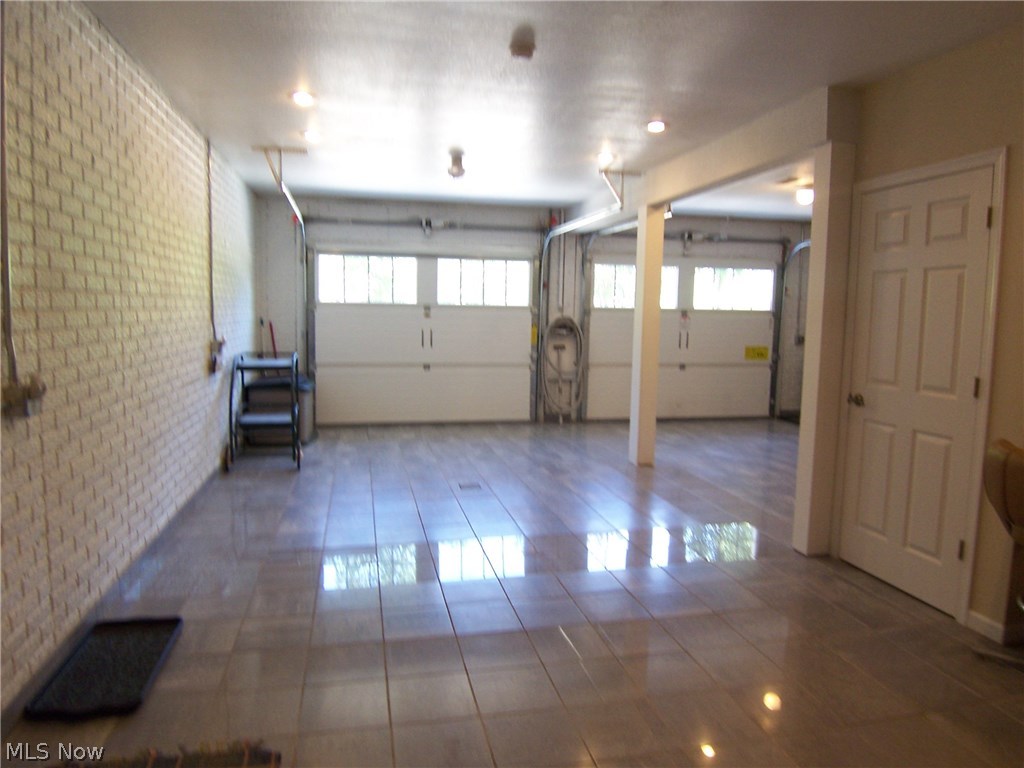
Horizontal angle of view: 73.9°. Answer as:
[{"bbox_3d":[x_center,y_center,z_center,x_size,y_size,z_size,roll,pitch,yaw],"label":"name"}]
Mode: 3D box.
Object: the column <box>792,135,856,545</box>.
[{"bbox_3d":[1.785,-0.167,3.901,0.145,2.336,0.143,0,6,-13],"label":"column"}]

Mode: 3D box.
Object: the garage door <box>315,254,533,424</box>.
[{"bbox_3d":[-1.068,-0.564,8.557,2.778,2.127,0.080,0,6,-13],"label":"garage door"}]

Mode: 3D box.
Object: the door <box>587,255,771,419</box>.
[{"bbox_3d":[2.347,-0.592,9.316,2.751,2.141,0.080,0,6,-13],"label":"door"}]

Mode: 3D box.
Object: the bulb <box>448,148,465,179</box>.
[{"bbox_3d":[-0.474,-1.846,5.800,0.125,0.165,0.125,0,6,-13],"label":"bulb"}]

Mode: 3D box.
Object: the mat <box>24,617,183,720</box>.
[{"bbox_3d":[-1.533,1.067,2.626,0.352,0.028,0.690,0,6,-13],"label":"mat"}]

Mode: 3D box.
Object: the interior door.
[{"bbox_3d":[1.980,0.023,3.410,0.045,2.026,0.783,0,6,-13],"label":"interior door"}]

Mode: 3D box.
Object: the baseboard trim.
[{"bbox_3d":[2.069,1.066,2.977,0.018,0.072,0.197,0,6,-13],"label":"baseboard trim"}]

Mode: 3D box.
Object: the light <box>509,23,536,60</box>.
[{"bbox_3d":[0.054,-1.653,3.370,0.136,0.050,0.136,0,6,-13],"label":"light"}]

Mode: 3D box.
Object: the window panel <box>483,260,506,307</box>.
[{"bbox_3d":[-0.229,-1.279,8.664,0.293,0.580,0.040,0,6,-13],"label":"window panel"}]

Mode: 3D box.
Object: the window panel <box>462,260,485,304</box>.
[{"bbox_3d":[-0.509,-1.281,8.601,0.285,0.580,0.040,0,6,-13],"label":"window panel"}]

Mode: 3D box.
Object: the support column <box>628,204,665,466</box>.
[{"bbox_3d":[1.239,-0.426,6.271,0.150,2.371,0.158,0,6,-13],"label":"support column"}]

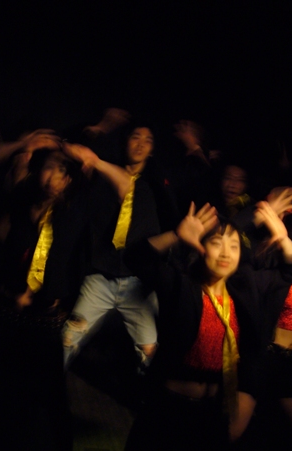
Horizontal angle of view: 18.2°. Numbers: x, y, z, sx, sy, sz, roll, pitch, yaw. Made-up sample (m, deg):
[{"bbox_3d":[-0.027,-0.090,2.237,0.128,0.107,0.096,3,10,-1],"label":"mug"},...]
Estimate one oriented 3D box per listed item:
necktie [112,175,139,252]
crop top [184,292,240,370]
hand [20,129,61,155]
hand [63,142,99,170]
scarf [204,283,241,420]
[{"bbox_3d":[-0.102,-0.068,4.750,0.090,0.390,0.050,12,6,-1],"label":"necktie"},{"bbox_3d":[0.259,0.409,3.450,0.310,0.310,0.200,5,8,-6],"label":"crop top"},{"bbox_3d":[-0.504,-0.405,4.400,0.180,0.110,0.080,-3,24,-6],"label":"hand"},{"bbox_3d":[-0.325,-0.348,4.600,0.185,0.100,0.080,29,15,-6],"label":"hand"},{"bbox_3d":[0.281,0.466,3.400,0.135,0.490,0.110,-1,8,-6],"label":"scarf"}]

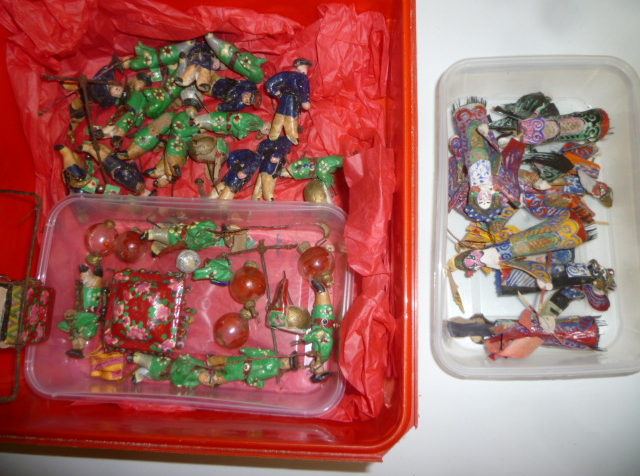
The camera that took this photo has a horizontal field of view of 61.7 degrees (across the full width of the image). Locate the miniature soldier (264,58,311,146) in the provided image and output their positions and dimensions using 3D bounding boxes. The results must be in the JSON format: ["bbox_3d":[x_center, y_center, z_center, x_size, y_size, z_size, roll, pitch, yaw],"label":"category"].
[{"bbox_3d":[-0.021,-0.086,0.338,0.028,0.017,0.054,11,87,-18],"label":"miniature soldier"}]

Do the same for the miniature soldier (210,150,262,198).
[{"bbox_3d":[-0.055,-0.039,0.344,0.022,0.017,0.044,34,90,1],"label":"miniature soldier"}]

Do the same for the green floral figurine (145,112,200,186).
[{"bbox_3d":[-0.095,-0.058,0.347,0.022,0.018,0.049,15,87,12],"label":"green floral figurine"}]

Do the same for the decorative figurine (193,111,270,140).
[{"bbox_3d":[-0.057,-0.072,0.345,0.051,0.018,0.019,6,103,6],"label":"decorative figurine"}]

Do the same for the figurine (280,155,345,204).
[{"bbox_3d":[-0.005,-0.038,0.339,0.041,0.018,0.028,-9,102,4],"label":"figurine"}]

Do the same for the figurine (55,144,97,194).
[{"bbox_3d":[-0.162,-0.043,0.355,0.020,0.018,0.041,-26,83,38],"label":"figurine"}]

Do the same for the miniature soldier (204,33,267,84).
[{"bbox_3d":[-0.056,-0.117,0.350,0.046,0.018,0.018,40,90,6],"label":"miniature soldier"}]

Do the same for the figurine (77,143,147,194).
[{"bbox_3d":[-0.135,-0.045,0.351,0.052,0.017,0.019,33,114,6],"label":"figurine"}]

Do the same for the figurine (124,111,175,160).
[{"bbox_3d":[-0.112,-0.067,0.351,0.044,0.017,0.017,-40,92,1],"label":"figurine"}]

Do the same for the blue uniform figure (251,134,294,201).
[{"bbox_3d":[-0.030,-0.045,0.343,0.019,0.017,0.045,19,88,-2],"label":"blue uniform figure"}]

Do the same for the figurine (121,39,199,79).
[{"bbox_3d":[-0.106,-0.121,0.355,0.050,0.018,0.020,-16,85,4],"label":"figurine"}]

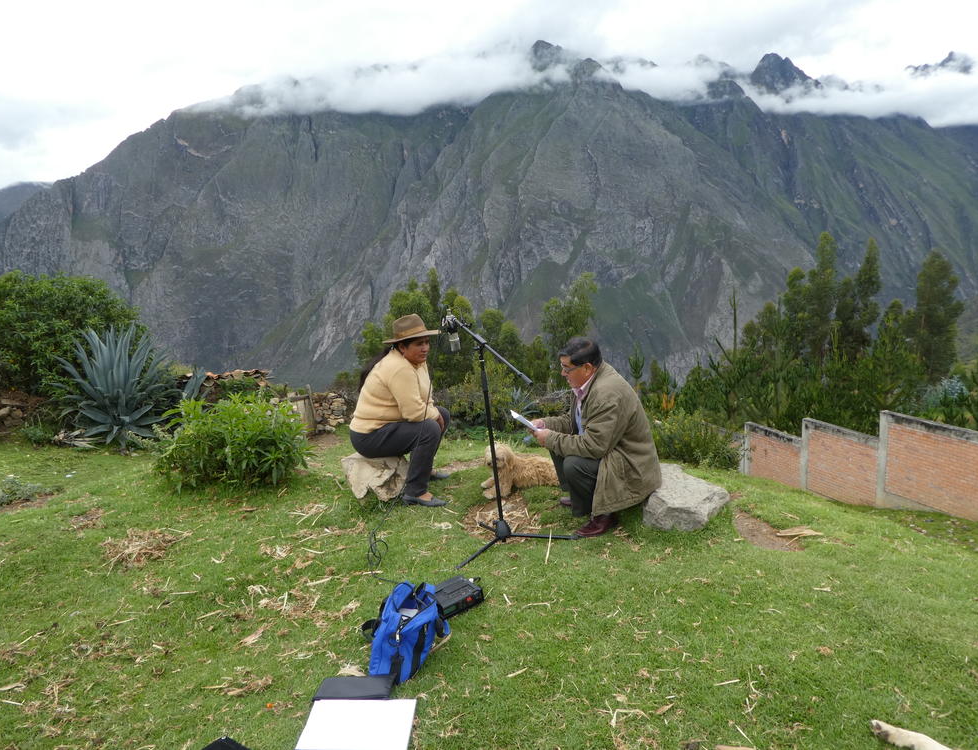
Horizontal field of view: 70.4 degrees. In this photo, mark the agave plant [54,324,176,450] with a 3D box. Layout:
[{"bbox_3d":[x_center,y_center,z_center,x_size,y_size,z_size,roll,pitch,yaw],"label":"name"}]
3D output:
[{"bbox_3d":[-3.526,0.127,6.528,1.122,1.142,1.122,-9,11,-30],"label":"agave plant"}]

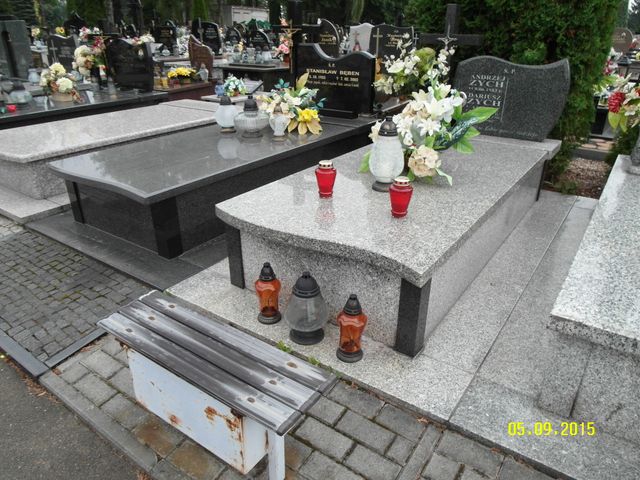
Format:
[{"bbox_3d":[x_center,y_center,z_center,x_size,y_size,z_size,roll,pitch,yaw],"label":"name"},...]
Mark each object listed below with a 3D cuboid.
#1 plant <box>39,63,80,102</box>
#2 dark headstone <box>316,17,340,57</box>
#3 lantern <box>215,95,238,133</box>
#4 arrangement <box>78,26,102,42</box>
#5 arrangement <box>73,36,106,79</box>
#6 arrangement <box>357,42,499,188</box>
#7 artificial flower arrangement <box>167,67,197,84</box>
[{"bbox_3d":[-2.941,-1.780,5.000,0.380,0.400,0.340,17,31,30],"label":"plant"},{"bbox_3d":[0.183,-4.296,9.579,0.660,0.950,0.100,17,31,32],"label":"dark headstone"},{"bbox_3d":[-0.754,-1.021,3.602,0.170,0.280,0.170,-1,26,0],"label":"lantern"},{"bbox_3d":[-3.569,-3.188,6.900,0.310,0.270,0.260,17,31,30],"label":"arrangement"},{"bbox_3d":[-2.903,-2.286,5.589,0.380,0.580,0.360,17,31,32],"label":"arrangement"},{"bbox_3d":[0.542,-0.675,2.334,0.560,0.650,0.460,17,31,32],"label":"arrangement"},{"bbox_3d":[-2.107,-2.502,6.749,0.420,0.280,0.360,17,31,32],"label":"artificial flower arrangement"}]

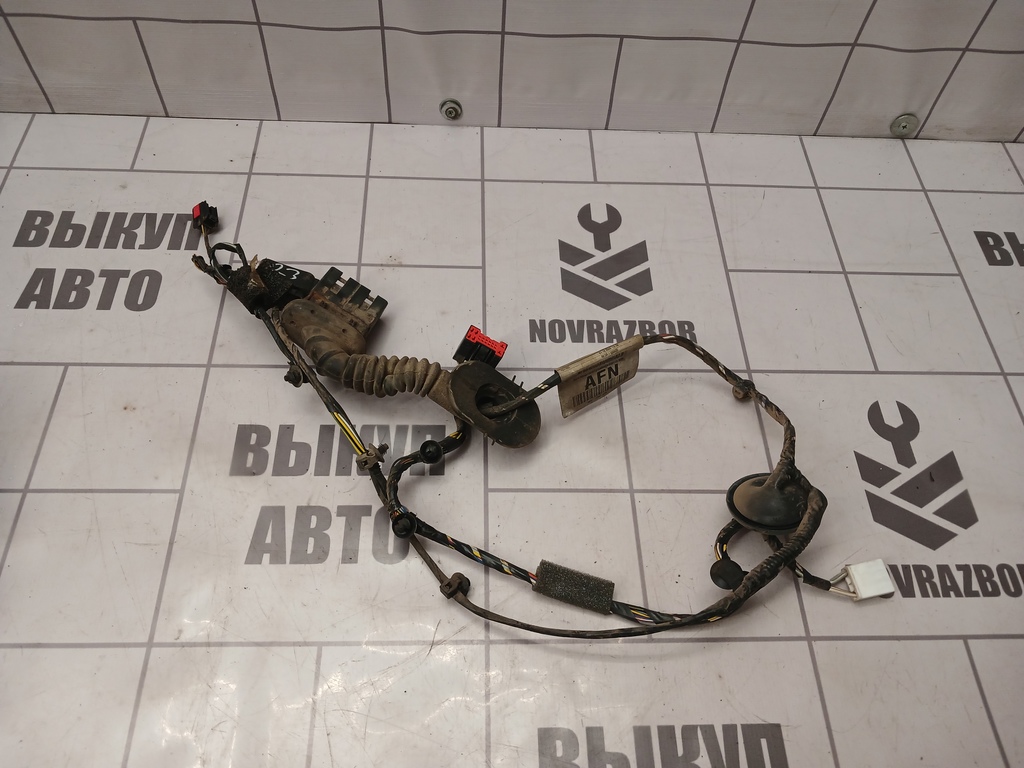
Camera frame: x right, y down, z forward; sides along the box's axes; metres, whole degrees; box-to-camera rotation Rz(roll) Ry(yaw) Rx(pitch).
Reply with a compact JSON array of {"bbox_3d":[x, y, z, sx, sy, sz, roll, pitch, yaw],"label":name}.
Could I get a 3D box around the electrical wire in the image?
[{"bbox_3d":[-0.027,0.022,0.536,0.479,0.052,0.255,10,57,2],"label":"electrical wire"}]

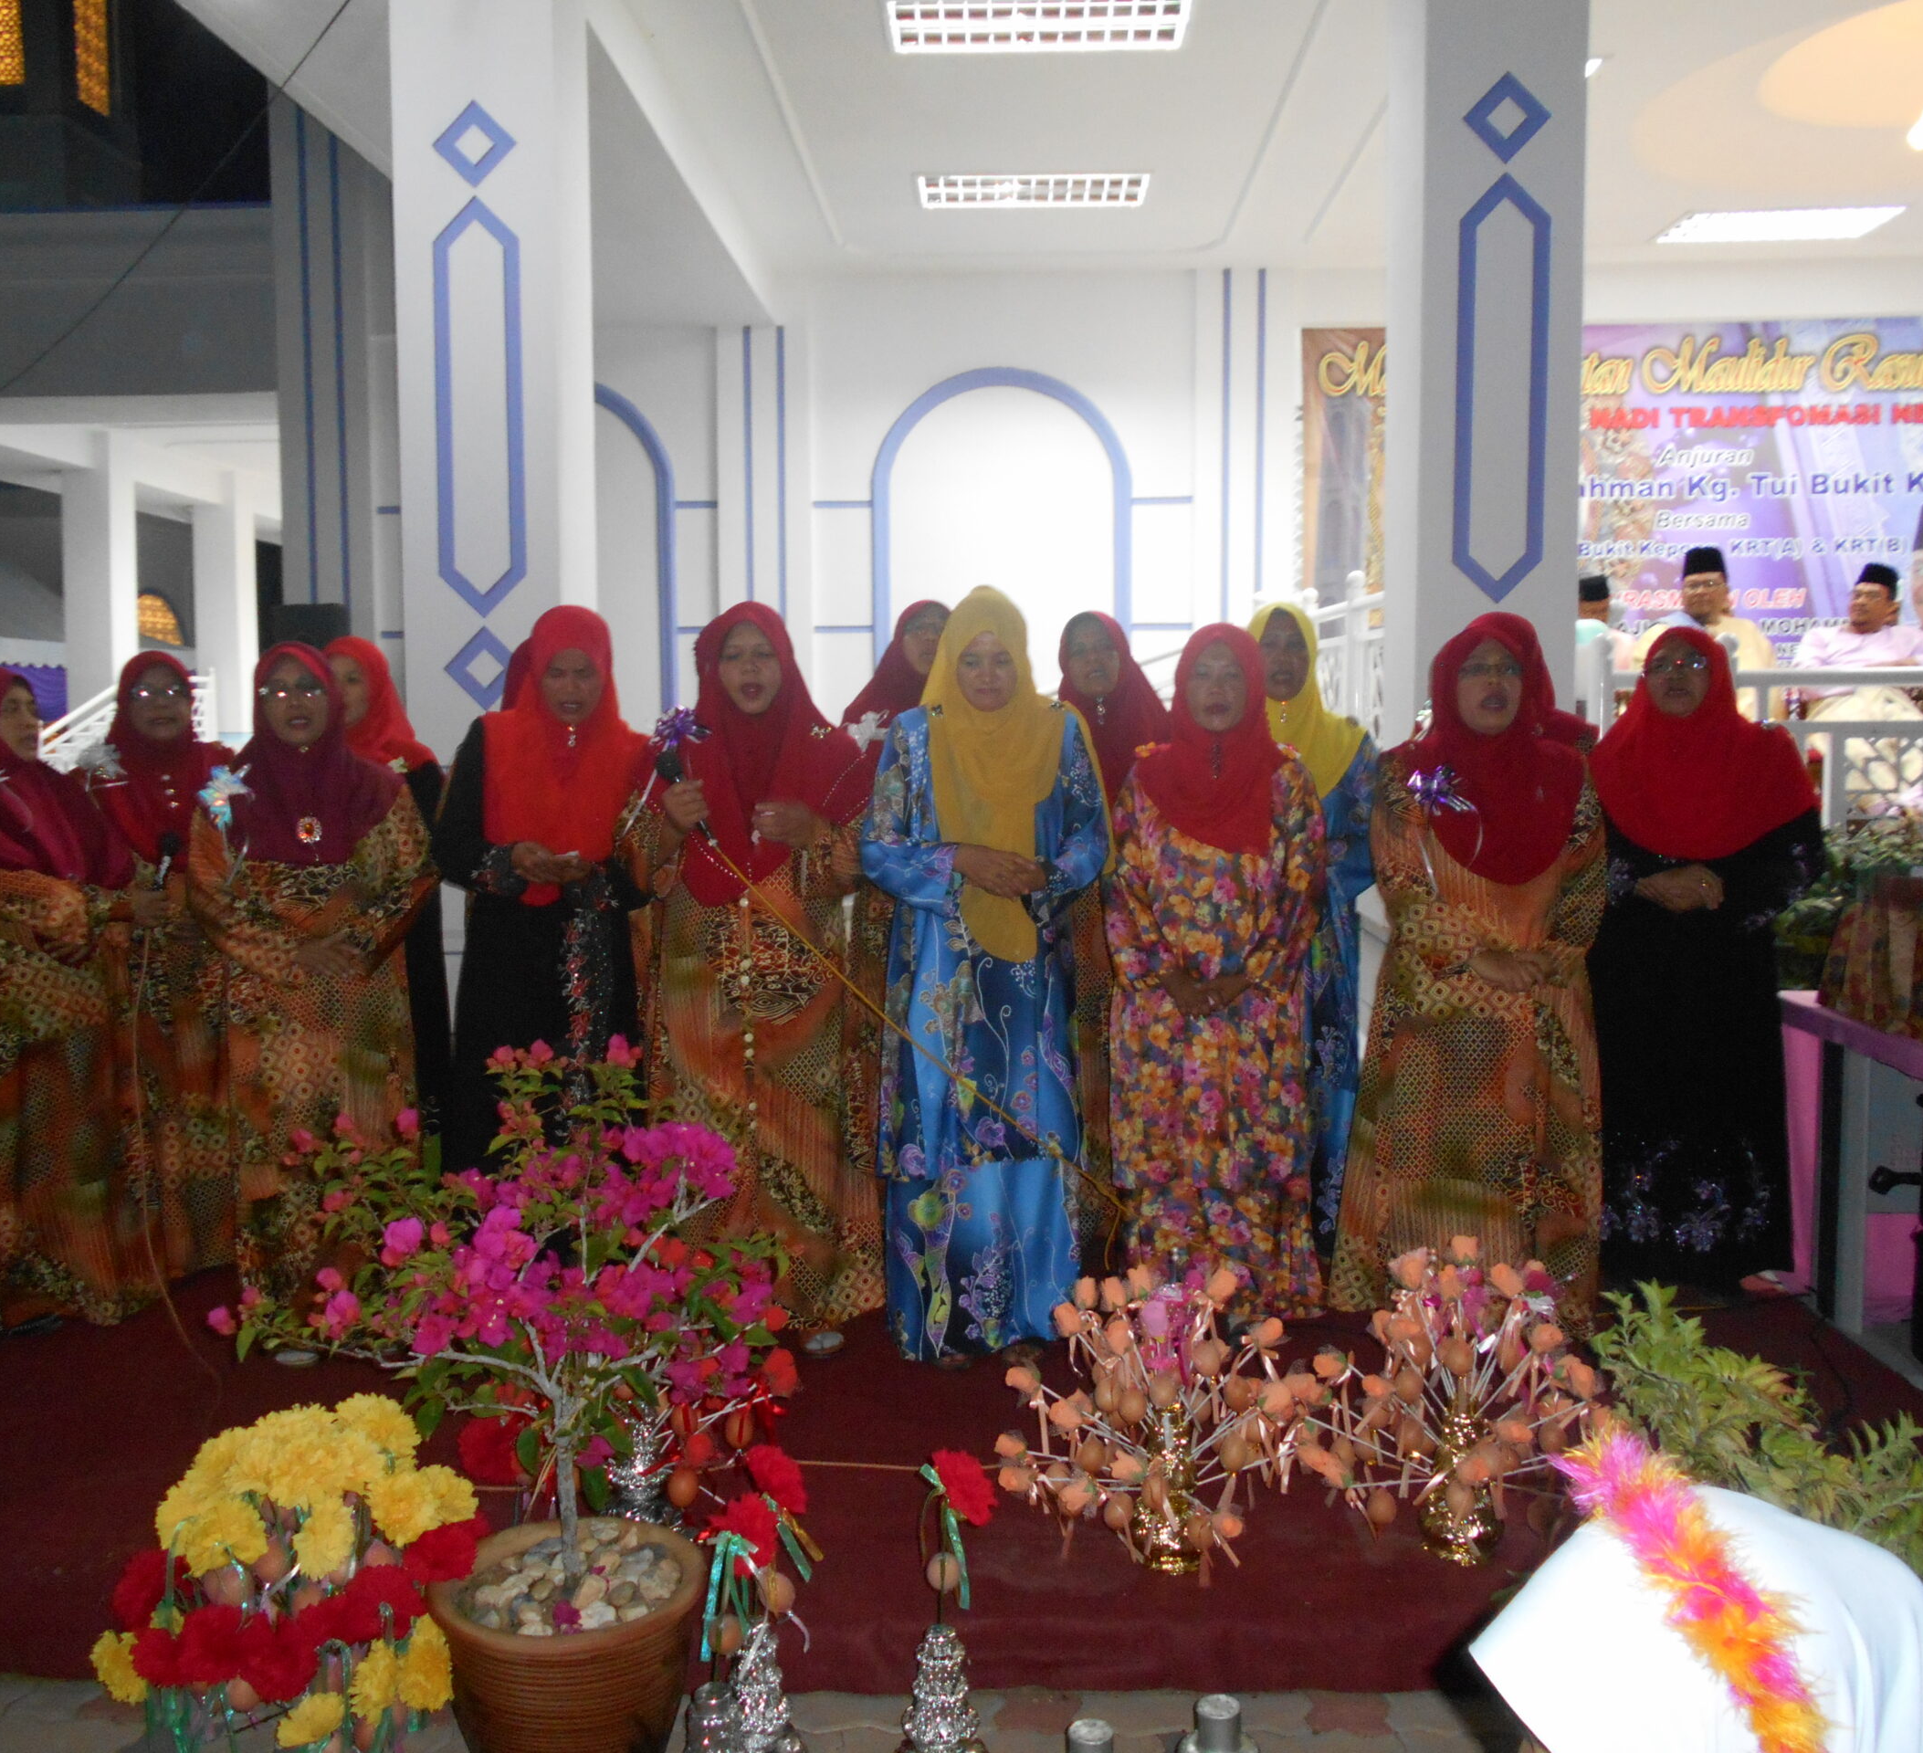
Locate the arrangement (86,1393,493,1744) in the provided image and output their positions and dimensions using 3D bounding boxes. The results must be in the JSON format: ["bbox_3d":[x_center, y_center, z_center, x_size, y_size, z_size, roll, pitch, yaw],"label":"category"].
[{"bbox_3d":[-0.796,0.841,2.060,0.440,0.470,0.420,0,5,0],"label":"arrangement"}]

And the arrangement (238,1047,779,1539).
[{"bbox_3d":[-0.543,0.513,2.113,0.631,0.591,0.580,0,5,0],"label":"arrangement"}]

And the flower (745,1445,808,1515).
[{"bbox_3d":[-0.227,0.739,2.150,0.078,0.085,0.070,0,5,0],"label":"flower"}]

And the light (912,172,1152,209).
[{"bbox_3d":[0.389,-3.729,9.454,1.210,0.090,0.610,0,5,2],"label":"light"}]

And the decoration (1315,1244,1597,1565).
[{"bbox_3d":[0.779,0.825,2.760,0.440,0.470,0.420,0,5,0],"label":"decoration"}]

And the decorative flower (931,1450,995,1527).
[{"bbox_3d":[0.002,0.748,2.143,0.075,0.093,0.075,0,5,0],"label":"decorative flower"}]

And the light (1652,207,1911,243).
[{"bbox_3d":[4.548,-3.621,9.750,1.180,0.080,0.600,0,5,2],"label":"light"}]

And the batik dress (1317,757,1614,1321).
[{"bbox_3d":[1.117,0.373,3.883,0.605,1.268,0.400,1,5,8],"label":"batik dress"}]

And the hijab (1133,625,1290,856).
[{"bbox_3d":[0.550,-0.296,3.844,0.330,0.482,0.310,1,5,8],"label":"hijab"}]

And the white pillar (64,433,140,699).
[{"bbox_3d":[-8.389,-2.244,17.107,0.460,3.950,0.460,0,5,2],"label":"white pillar"}]

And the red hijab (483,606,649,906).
[{"bbox_3d":[-0.867,-0.262,3.850,0.350,0.640,0.320,-1,5,-10],"label":"red hijab"}]

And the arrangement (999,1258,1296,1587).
[{"bbox_3d":[0.295,0.842,2.740,0.470,0.460,0.440,0,5,0],"label":"arrangement"}]

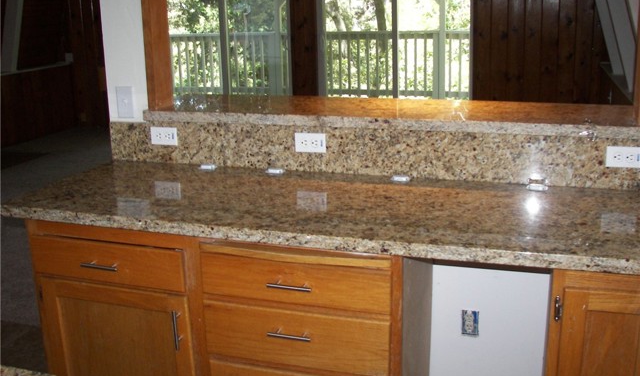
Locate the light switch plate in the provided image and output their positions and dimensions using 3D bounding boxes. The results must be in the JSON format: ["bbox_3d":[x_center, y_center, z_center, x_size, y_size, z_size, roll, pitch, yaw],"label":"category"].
[{"bbox_3d":[-0.756,-0.333,2.580,0.070,0.114,0.015,3,15,18],"label":"light switch plate"}]

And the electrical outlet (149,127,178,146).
[{"bbox_3d":[-0.597,-0.199,2.548,0.114,0.070,0.010,3,15,18],"label":"electrical outlet"}]

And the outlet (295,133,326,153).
[{"bbox_3d":[-0.034,-0.161,2.370,0.114,0.070,0.010,3,15,18],"label":"outlet"}]

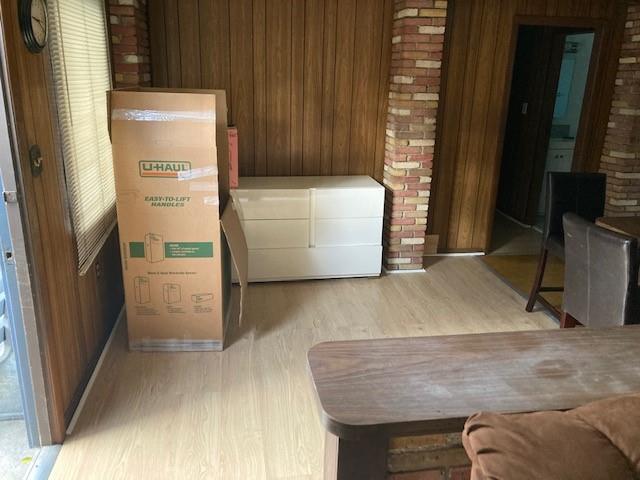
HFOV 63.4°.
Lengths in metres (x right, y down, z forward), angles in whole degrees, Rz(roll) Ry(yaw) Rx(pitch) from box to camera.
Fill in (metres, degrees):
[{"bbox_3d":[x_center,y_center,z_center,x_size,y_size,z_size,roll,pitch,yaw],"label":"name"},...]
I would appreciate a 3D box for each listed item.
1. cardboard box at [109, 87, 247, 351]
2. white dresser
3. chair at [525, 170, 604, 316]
[{"bbox_3d":[-0.788,-0.131,3.045,0.590,1.420,0.600,0,17,-5],"label":"cardboard box"},{"bbox_3d":[-0.137,-0.113,4.224,1.190,0.725,0.490,-1,17,-9],"label":"white dresser"},{"bbox_3d":[1.694,0.117,3.251,0.420,0.970,0.580,1,17,-3],"label":"chair"}]

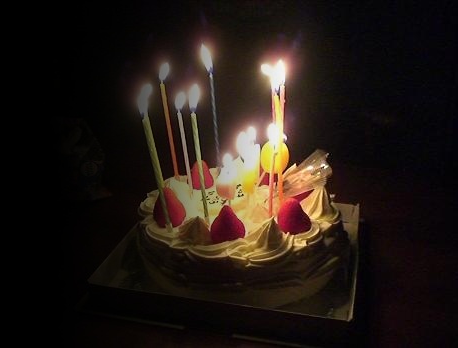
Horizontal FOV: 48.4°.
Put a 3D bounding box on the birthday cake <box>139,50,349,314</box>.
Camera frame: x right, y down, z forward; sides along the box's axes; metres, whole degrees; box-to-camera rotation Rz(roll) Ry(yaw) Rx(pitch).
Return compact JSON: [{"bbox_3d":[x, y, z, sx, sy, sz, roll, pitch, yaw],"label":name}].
[{"bbox_3d":[0.012,-0.004,0.439,0.183,0.150,0.183,0,21,0],"label":"birthday cake"}]

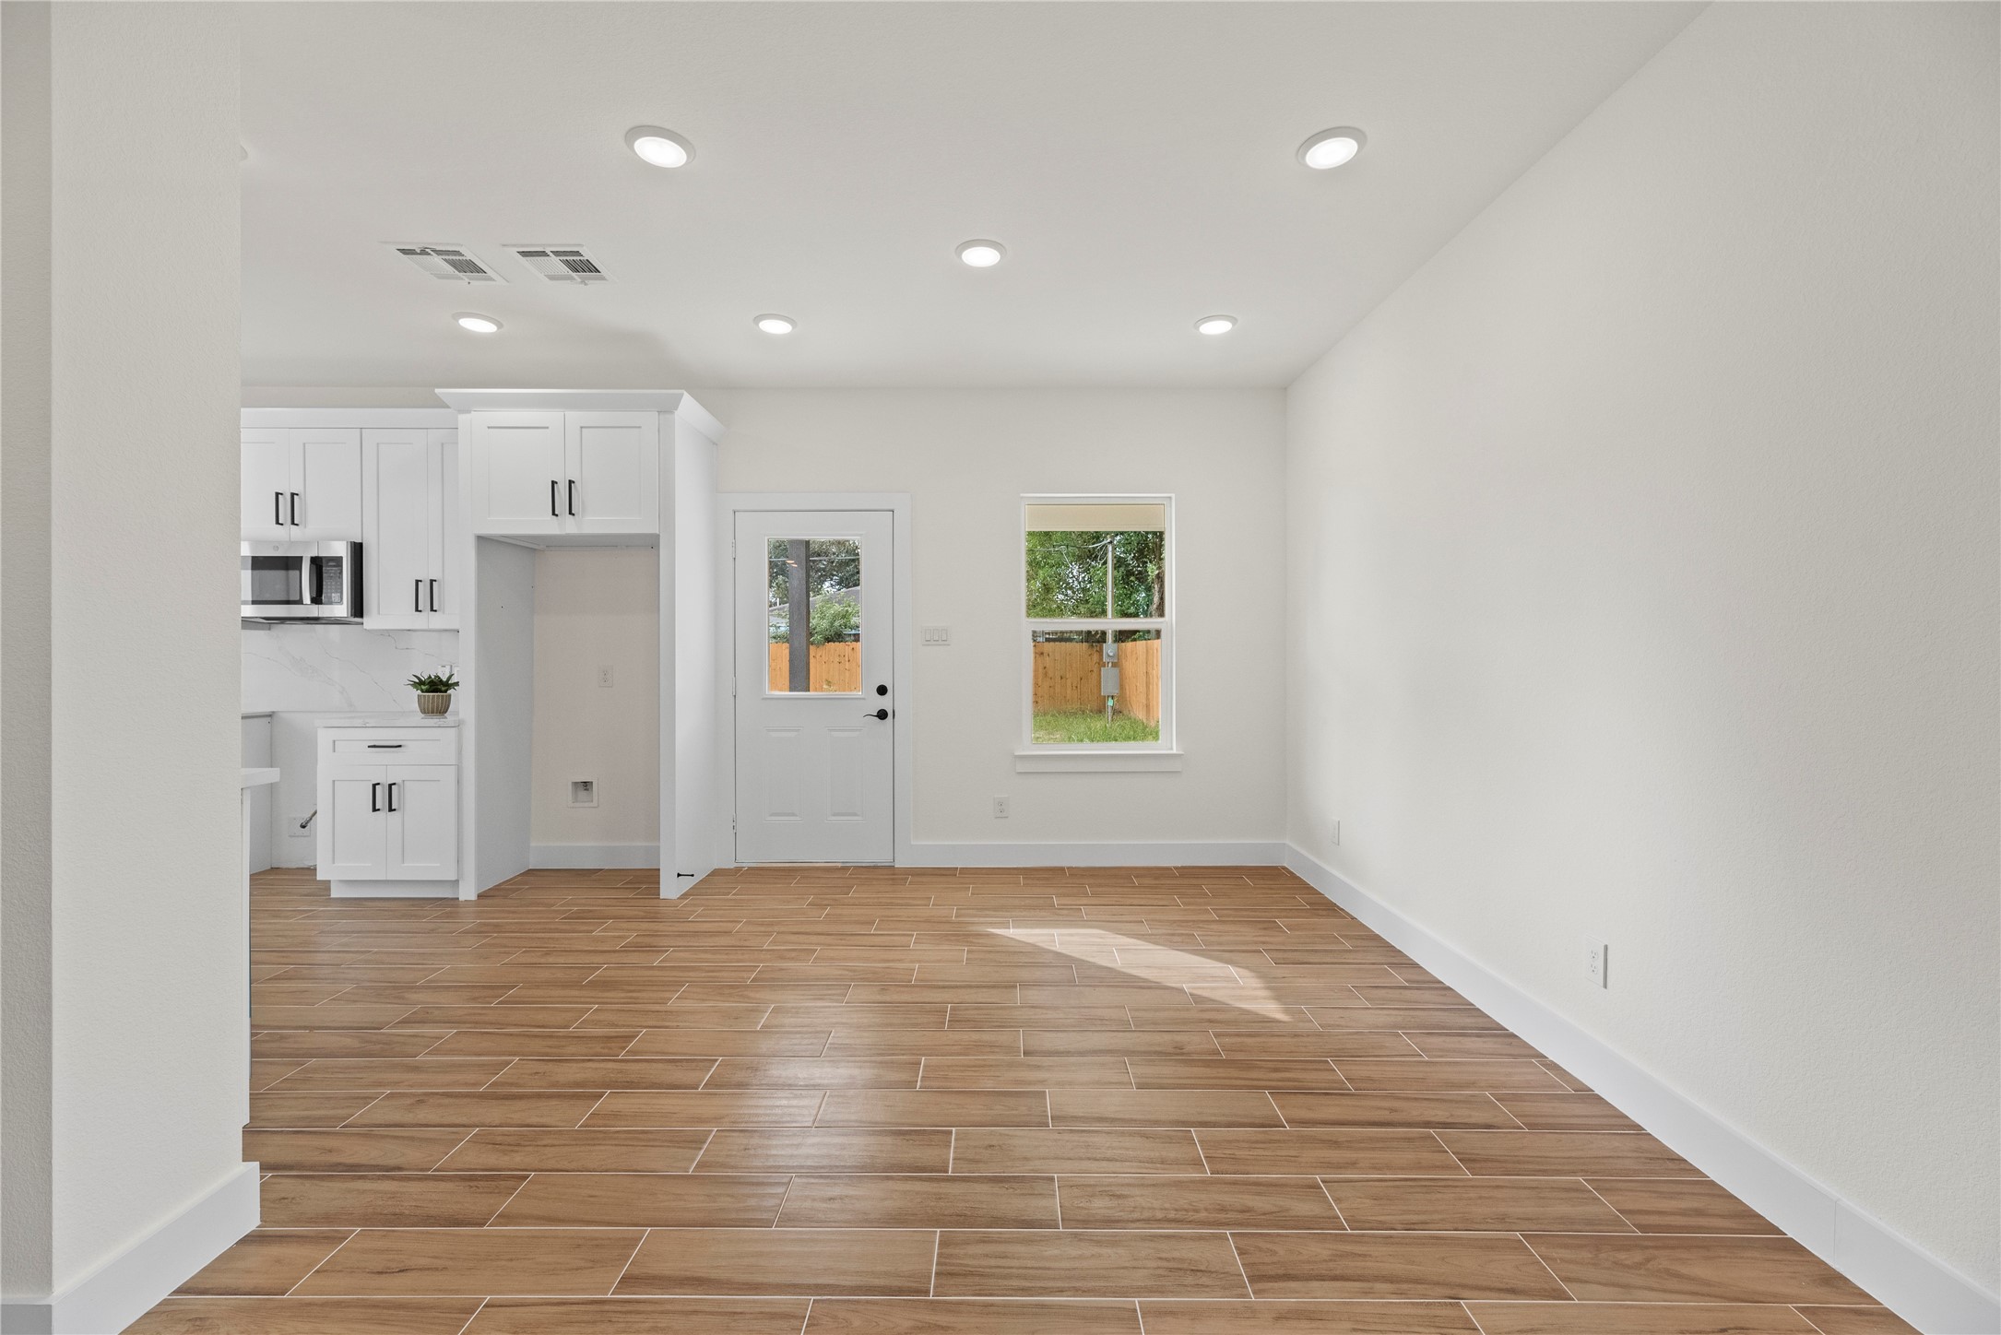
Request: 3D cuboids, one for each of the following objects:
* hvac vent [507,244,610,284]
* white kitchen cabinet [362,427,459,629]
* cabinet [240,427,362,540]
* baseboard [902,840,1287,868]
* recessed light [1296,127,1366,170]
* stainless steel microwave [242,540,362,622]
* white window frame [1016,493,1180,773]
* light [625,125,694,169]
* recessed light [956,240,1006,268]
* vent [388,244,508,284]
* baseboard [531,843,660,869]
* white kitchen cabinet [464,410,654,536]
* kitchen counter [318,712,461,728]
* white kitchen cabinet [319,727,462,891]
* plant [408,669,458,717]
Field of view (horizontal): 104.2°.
[{"bbox_3d":[-1.730,-1.587,3.085,0.305,0.016,0.305,0,0,0],"label":"hvac vent"},{"bbox_3d":[-3.041,-0.734,4.285,0.654,1.066,0.327,0,1,0],"label":"white kitchen cabinet"},{"bbox_3d":[-3.756,-0.964,4.277,0.767,0.602,0.327,0,1,0],"label":"cabinet"},{"bbox_3d":[0.560,1.078,4.467,2.170,0.143,0.016,0,0,0],"label":"baseboard"},{"bbox_3d":[1.012,-1.573,2.370,0.197,0.025,0.197,0,0,0],"label":"recessed light"},{"bbox_3d":[-3.770,-0.450,4.260,0.756,0.420,0.400,0,0,0],"label":"stainless steel microwave"},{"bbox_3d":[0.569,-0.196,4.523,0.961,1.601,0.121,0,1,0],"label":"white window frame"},{"bbox_3d":[-1.037,-1.573,2.370,0.197,0.025,0.197,0,0,0],"label":"light"},{"bbox_3d":[-0.073,-1.569,2.973,0.194,0.025,0.194,0,1,0],"label":"recessed light"},{"bbox_3d":[-2.163,-1.564,3.046,0.307,0.022,0.312,0,1,0],"label":"vent"},{"bbox_3d":[-2.190,1.085,4.457,0.990,0.143,0.016,0,0,0],"label":"baseboard"},{"bbox_3d":[-2.169,-0.974,4.161,0.925,0.615,0.579,0,1,0],"label":"white kitchen cabinet"},{"bbox_3d":[-3.047,0.272,4.154,0.695,0.038,0.624,0,1,0],"label":"kitchen counter"},{"bbox_3d":[-3.030,0.722,4.155,0.690,0.870,0.620,0,0,0],"label":"white kitchen cabinet"},{"bbox_3d":[-2.900,0.141,3.990,0.240,0.235,0.235,0,0,0],"label":"plant"}]

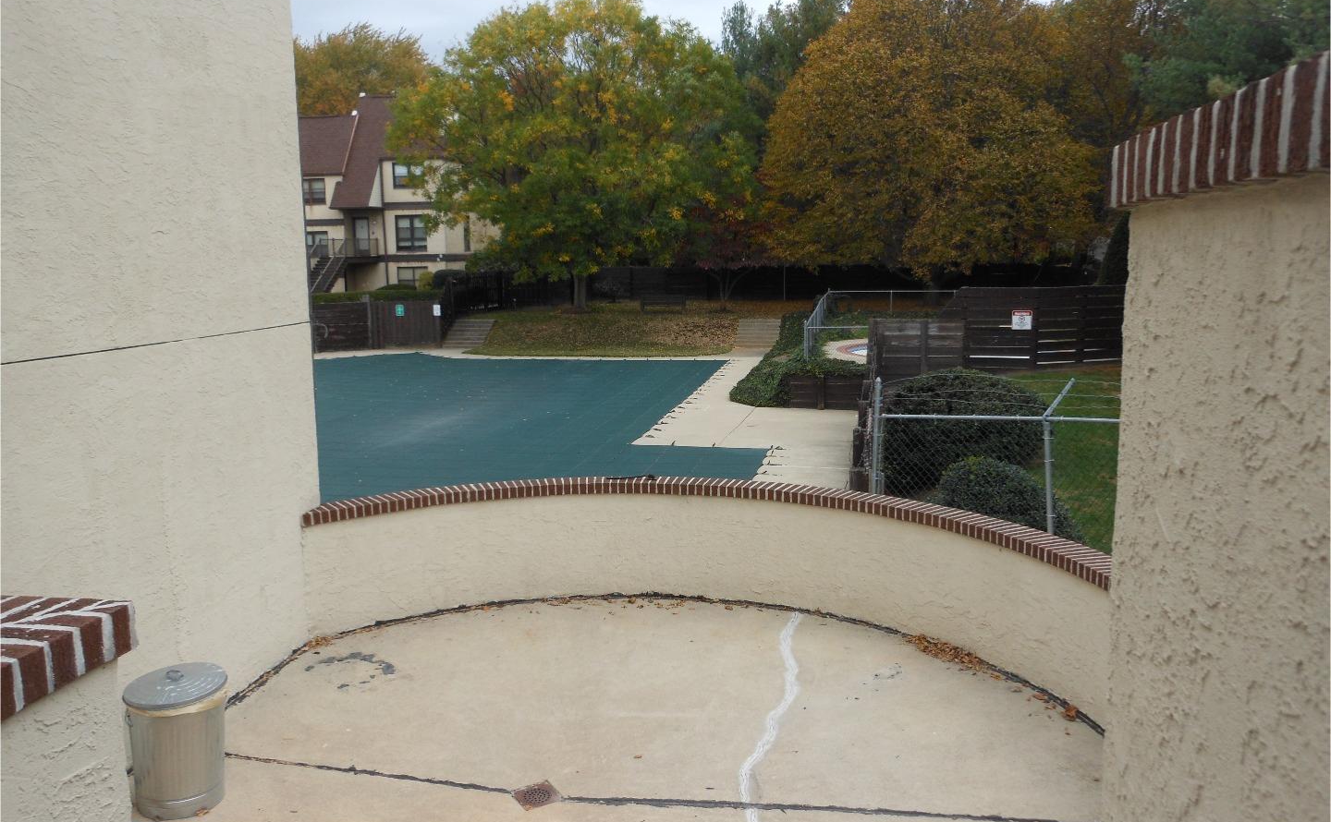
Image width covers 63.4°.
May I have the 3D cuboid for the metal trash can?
[{"bbox_3d":[-2.753,1.864,6.093,0.550,0.710,0.550,-1,8,0],"label":"metal trash can"}]

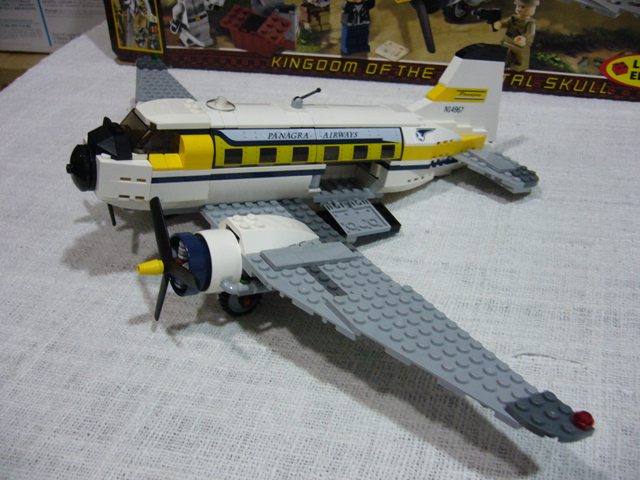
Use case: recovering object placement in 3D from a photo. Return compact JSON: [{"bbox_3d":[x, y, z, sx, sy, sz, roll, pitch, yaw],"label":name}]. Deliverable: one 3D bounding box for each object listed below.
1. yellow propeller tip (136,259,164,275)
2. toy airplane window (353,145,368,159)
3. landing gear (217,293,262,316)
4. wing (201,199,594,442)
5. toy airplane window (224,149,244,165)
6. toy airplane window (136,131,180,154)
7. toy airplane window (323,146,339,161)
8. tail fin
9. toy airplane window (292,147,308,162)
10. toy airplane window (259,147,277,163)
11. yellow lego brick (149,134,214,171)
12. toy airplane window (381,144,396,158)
[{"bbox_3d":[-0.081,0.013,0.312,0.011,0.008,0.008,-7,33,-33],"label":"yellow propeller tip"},{"bbox_3d":[0.024,-0.053,0.390,0.011,0.008,0.003,-7,20,-33],"label":"toy airplane window"},{"bbox_3d":[-0.043,0.031,0.353,0.019,0.019,0.010,-17,34,-27],"label":"landing gear"},{"bbox_3d":[0.017,0.029,0.297,0.072,0.014,0.210,-7,31,-33],"label":"wing"},{"bbox_3d":[-0.046,-0.045,0.344,0.011,0.008,0.003,-7,20,-33],"label":"toy airplane window"},{"bbox_3d":[-0.081,-0.049,0.323,0.022,0.013,0.006,-7,23,-33],"label":"toy airplane window"},{"bbox_3d":[0.007,-0.051,0.378,0.011,0.008,0.003,-7,20,-33],"label":"toy airplane window"},{"bbox_3d":[0.097,-0.102,0.455,0.091,0.070,0.009,-7,21,-33],"label":"tail fin"},{"bbox_3d":[-0.011,-0.049,0.367,0.011,0.008,0.003,-7,20,-33],"label":"toy airplane window"},{"bbox_3d":[-0.029,-0.047,0.355,0.011,0.008,0.003,-7,20,-33],"label":"toy airplane window"},{"bbox_3d":[-0.072,-0.046,0.333,0.032,0.017,0.016,-7,28,-33],"label":"yellow lego brick"},{"bbox_3d":[0.042,-0.055,0.401,0.011,0.008,0.003,-7,20,-33],"label":"toy airplane window"}]

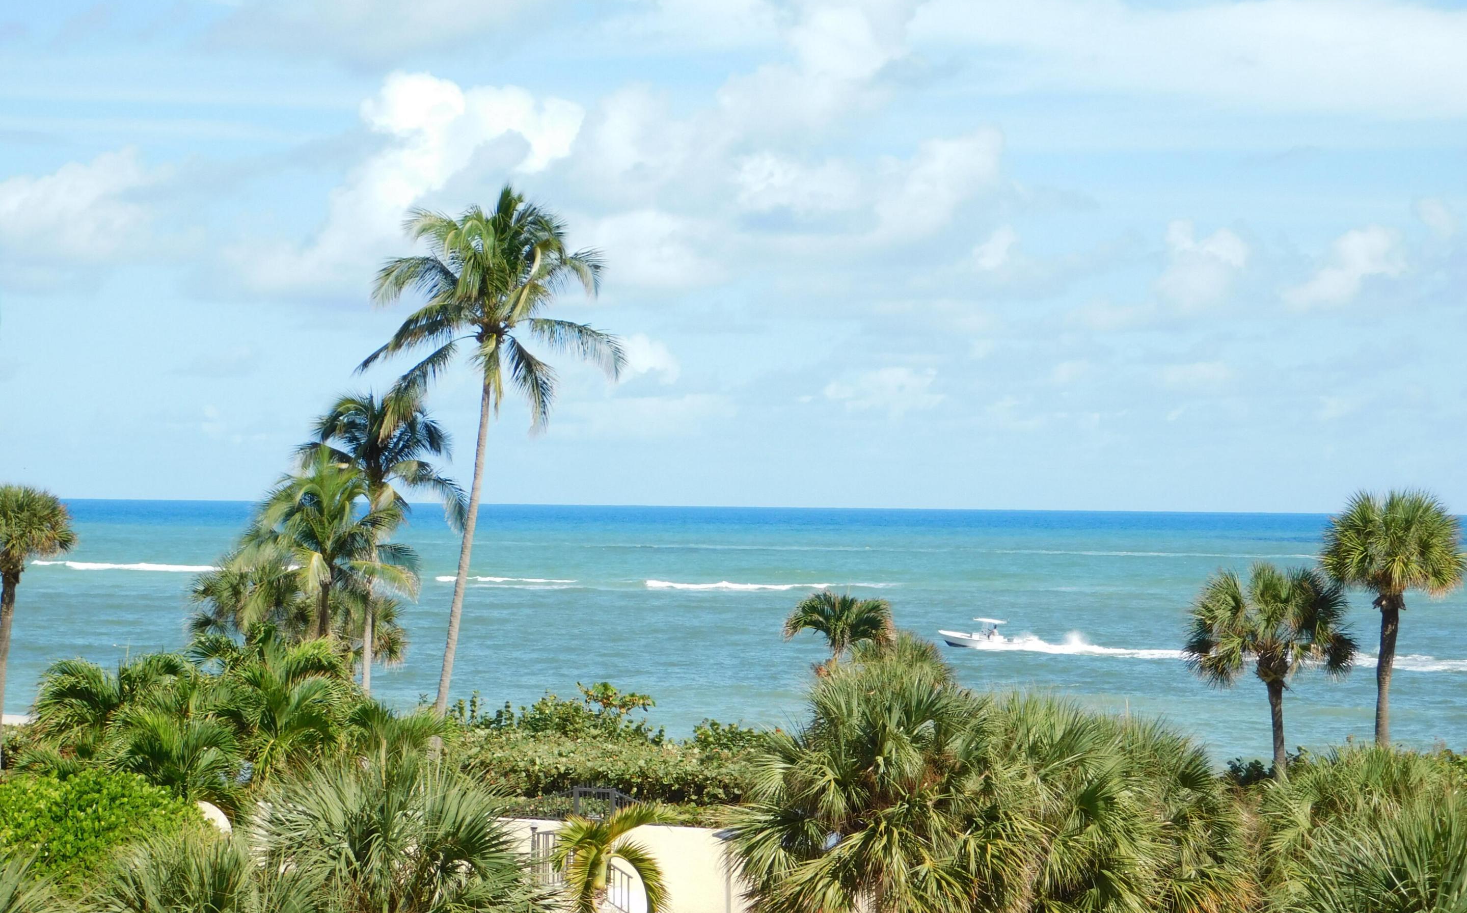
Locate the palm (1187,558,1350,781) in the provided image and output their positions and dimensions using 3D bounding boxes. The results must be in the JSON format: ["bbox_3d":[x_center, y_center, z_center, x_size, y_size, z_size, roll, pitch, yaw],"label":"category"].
[{"bbox_3d":[12.074,4.916,86.971,3.800,5.050,3.700,1,-1,0],"label":"palm"}]

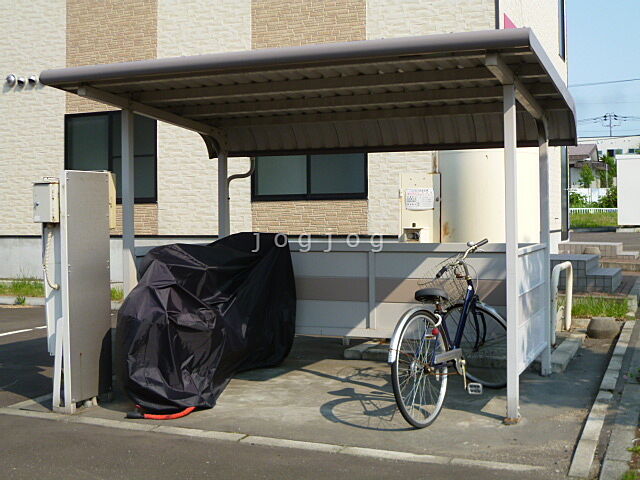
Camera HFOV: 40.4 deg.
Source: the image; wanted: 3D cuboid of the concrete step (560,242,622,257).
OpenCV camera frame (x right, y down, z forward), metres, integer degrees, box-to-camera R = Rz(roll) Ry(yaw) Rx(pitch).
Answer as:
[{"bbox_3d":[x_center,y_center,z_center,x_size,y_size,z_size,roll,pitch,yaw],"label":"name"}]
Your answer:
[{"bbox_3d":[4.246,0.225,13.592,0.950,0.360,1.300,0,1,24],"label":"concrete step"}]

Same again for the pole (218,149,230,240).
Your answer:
[{"bbox_3d":[-0.846,0.133,7.718,0.065,1.820,0.065,0,1,22],"label":"pole"}]

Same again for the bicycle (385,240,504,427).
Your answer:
[{"bbox_3d":[0.845,0.553,5.403,0.600,1.050,1.650,0,1,29],"label":"bicycle"}]

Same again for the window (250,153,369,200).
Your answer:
[{"bbox_3d":[-0.151,-1.188,11.568,1.720,1.350,0.120,0,1,26],"label":"window"}]

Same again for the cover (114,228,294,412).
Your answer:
[{"bbox_3d":[-0.762,0.502,6.404,0.680,1.070,1.720,0,2,18],"label":"cover"}]

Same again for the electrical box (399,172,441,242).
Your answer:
[{"bbox_3d":[1.050,-0.309,9.091,0.360,0.760,0.240,0,1,24],"label":"electrical box"}]

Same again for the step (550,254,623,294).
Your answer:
[{"bbox_3d":[3.510,0.438,11.880,1.100,0.410,1.550,0,1,24],"label":"step"}]

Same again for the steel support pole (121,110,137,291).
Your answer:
[{"bbox_3d":[-1.353,0.080,6.178,0.065,2.000,0.065,0,1,22],"label":"steel support pole"}]

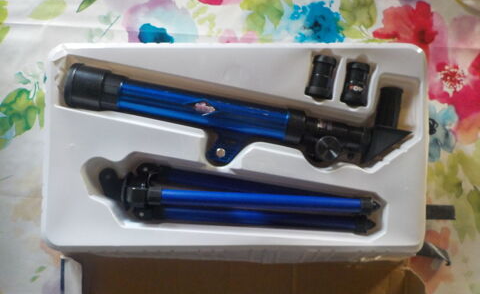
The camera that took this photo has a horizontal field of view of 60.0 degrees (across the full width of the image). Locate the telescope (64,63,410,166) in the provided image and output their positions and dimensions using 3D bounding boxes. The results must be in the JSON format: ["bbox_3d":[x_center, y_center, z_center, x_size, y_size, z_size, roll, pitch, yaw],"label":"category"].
[{"bbox_3d":[-0.002,-0.041,0.503,0.418,0.050,0.130,10,84,1],"label":"telescope"}]

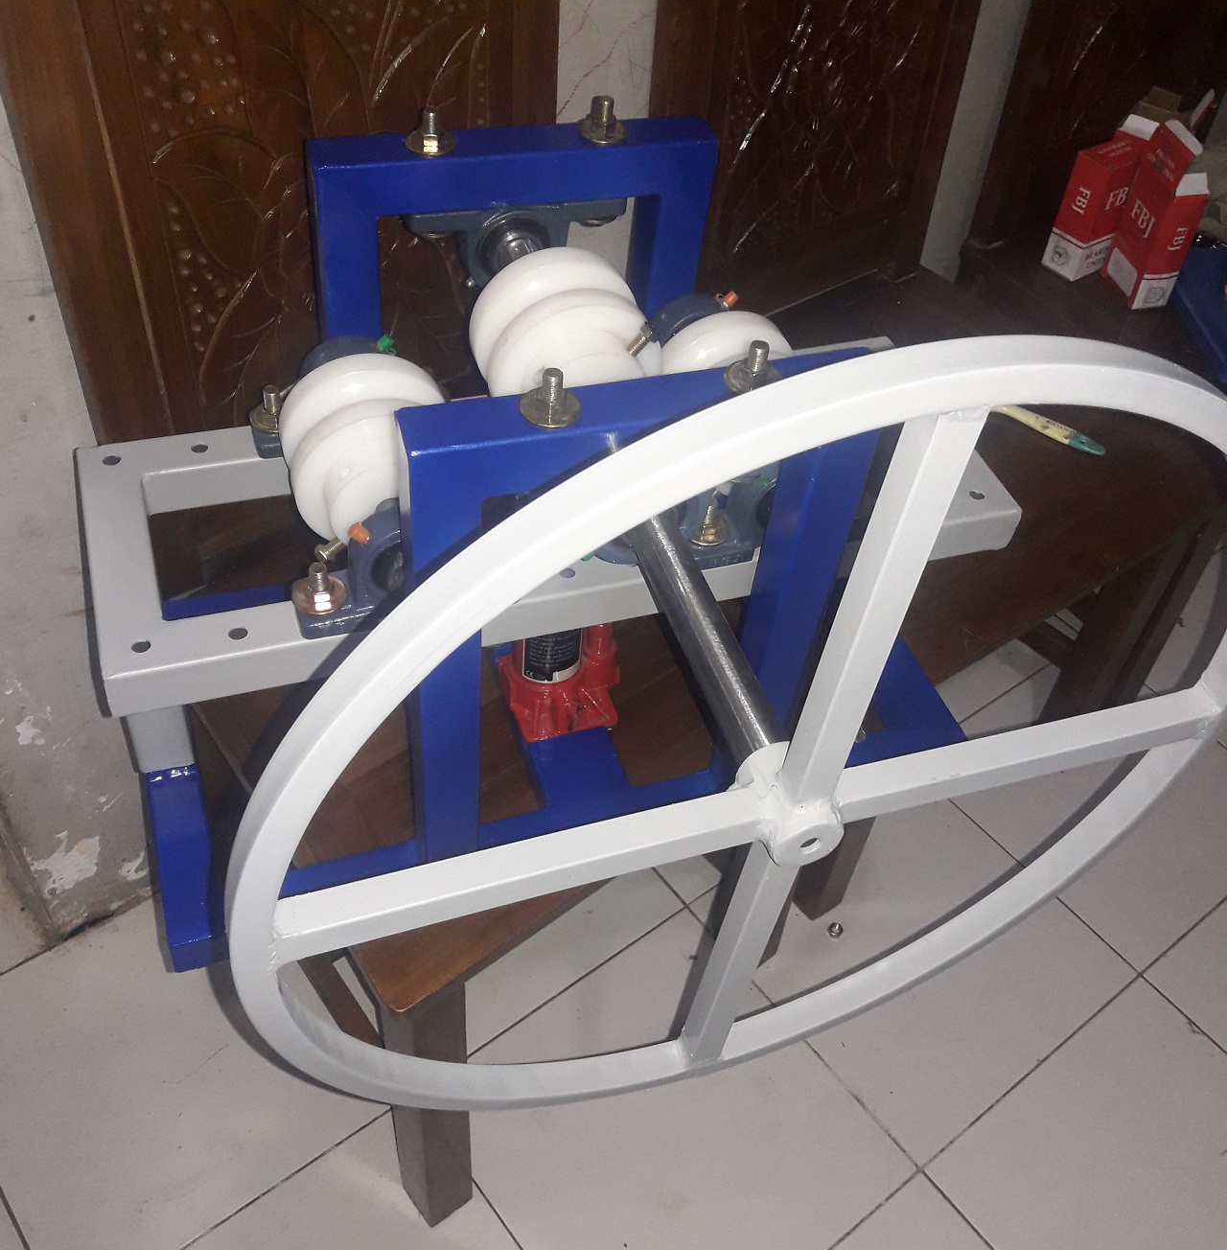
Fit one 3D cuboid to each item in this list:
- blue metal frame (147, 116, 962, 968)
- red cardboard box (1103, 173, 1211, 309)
[{"bbox_3d":[-0.043,-0.083,1.063,0.704,0.486,0.356,-10,49,-16],"label":"blue metal frame"},{"bbox_3d":[0.740,-0.532,1.812,0.053,0.171,0.087,-8,48,-13],"label":"red cardboard box"}]

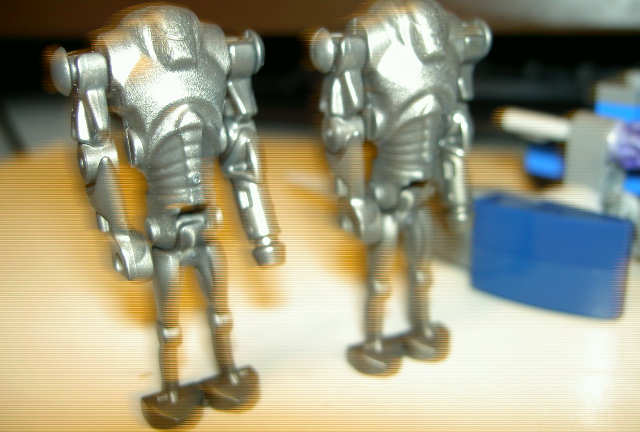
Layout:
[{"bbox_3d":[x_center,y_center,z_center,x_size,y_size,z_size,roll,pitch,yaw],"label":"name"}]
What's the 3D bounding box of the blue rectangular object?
[{"bbox_3d":[0.036,0.007,0.117,0.025,0.016,0.008,12,22,42],"label":"blue rectangular object"}]

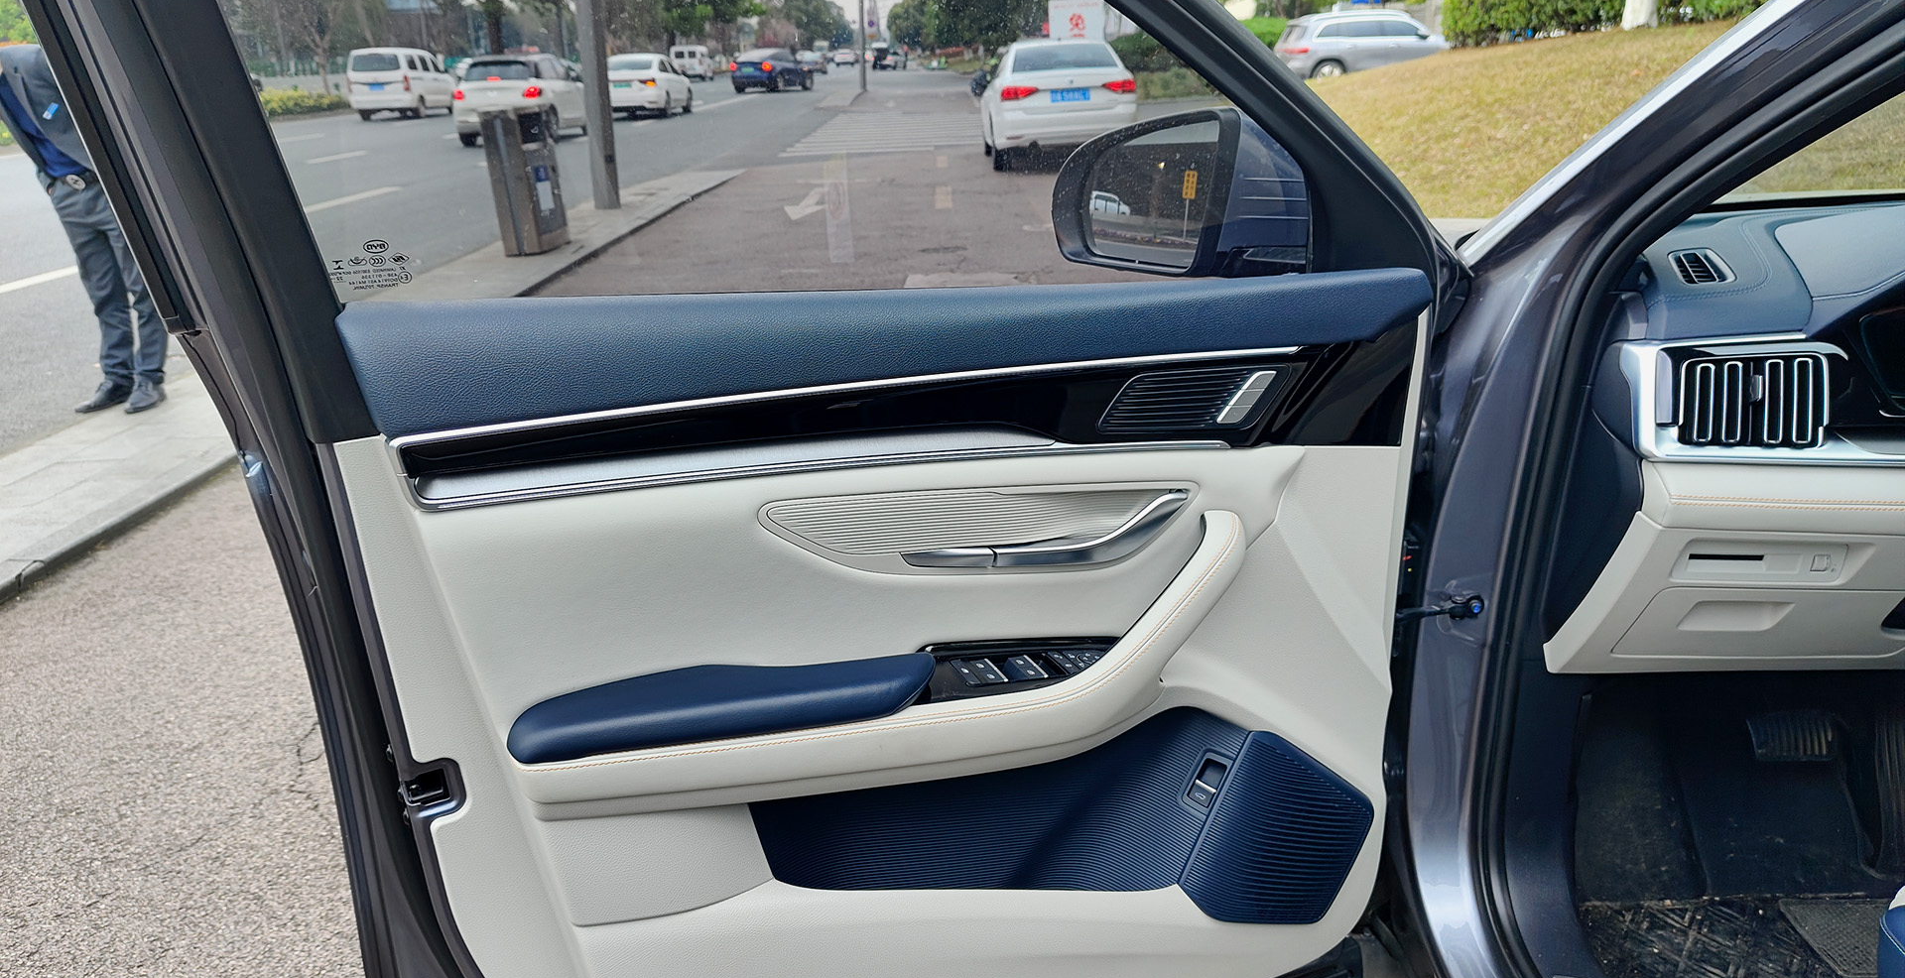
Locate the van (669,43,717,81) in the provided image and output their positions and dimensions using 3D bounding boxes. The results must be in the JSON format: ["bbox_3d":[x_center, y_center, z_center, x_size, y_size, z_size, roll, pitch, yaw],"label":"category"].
[{"bbox_3d":[-14.674,-24.144,74.817,1.720,1.950,4.400,-1,19,0],"label":"van"}]

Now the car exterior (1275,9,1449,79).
[{"bbox_3d":[9.225,-9.284,28.034,4.630,1.670,1.840,-1,19,1],"label":"car exterior"}]

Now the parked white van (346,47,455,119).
[{"bbox_3d":[-15.562,-11.571,37.582,1.680,1.930,4.350,-2,19,-3],"label":"parked white van"}]

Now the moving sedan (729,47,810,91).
[{"bbox_3d":[-6.971,-16.260,51.287,1.860,1.570,4.500,4,19,15],"label":"moving sedan"}]

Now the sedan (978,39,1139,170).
[{"bbox_3d":[1.327,-5.151,17.497,1.780,1.480,4.580,-2,19,-1],"label":"sedan"}]

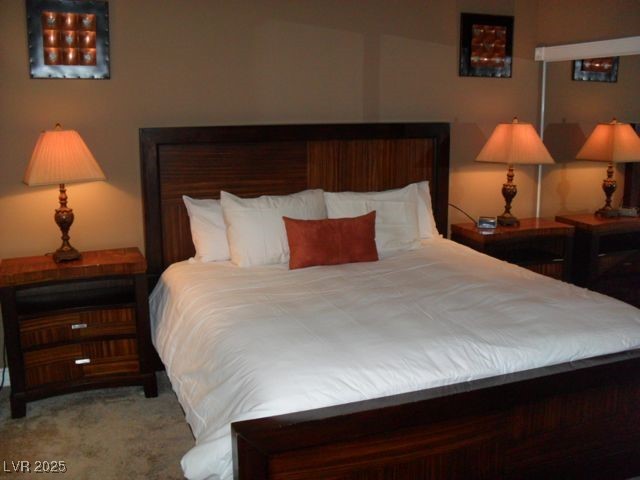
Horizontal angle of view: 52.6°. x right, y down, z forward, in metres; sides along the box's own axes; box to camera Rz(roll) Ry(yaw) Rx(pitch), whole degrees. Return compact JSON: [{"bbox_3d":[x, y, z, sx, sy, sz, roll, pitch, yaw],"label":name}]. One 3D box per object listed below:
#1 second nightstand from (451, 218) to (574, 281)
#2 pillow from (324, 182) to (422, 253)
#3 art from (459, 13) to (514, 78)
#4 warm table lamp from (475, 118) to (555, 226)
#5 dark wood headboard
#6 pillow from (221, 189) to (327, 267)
[{"bbox_3d":[1.309,0.277,4.481,0.720,0.750,0.400,-5,12,-20],"label":"second nightstand"},{"bbox_3d":[0.317,-0.116,4.012,0.630,0.430,0.160,-6,-8,-23],"label":"pillow"},{"bbox_3d":[1.140,-1.313,4.429,0.420,0.420,0.040,-5,12,-20],"label":"art"},{"bbox_3d":[1.309,-0.455,4.386,0.380,0.724,0.365,-5,12,-20],"label":"warm table lamp"},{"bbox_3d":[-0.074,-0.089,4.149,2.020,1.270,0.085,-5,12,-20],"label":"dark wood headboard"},{"bbox_3d":[-0.249,-0.066,3.748,0.615,0.440,0.170,-5,-8,-20],"label":"pillow"}]

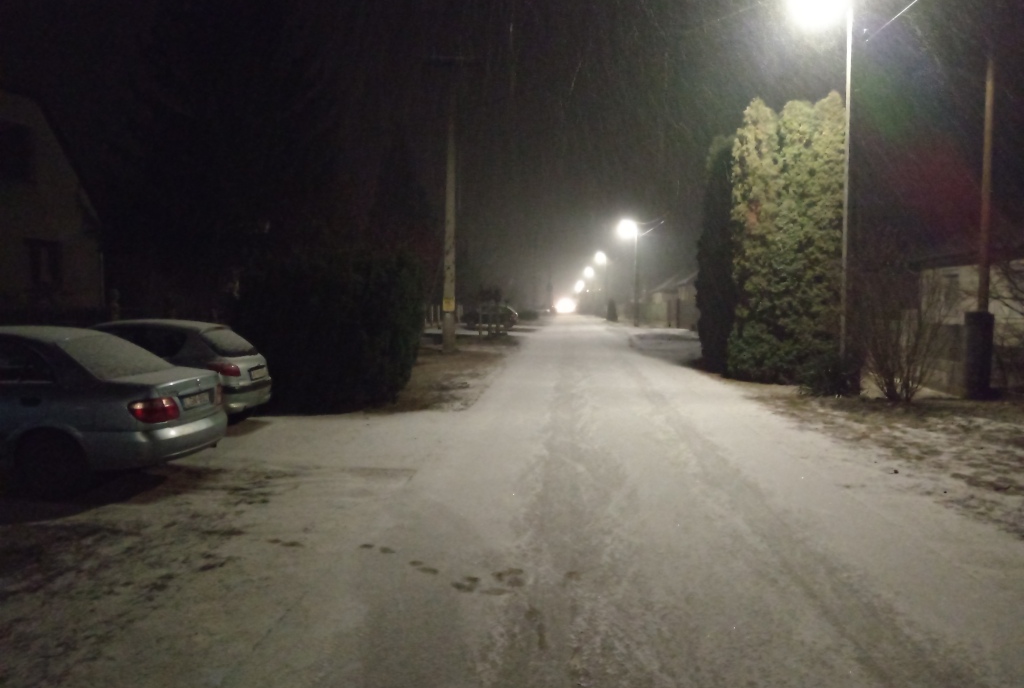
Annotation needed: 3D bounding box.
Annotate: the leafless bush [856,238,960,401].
[{"bbox_3d":[6.759,-0.374,13.685,1.700,2.720,1.550,0,3,4],"label":"leafless bush"}]

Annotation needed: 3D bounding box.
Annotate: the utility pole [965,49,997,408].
[{"bbox_3d":[8.184,-1.998,13.907,0.460,5.950,0.450,0,3,4],"label":"utility pole"}]

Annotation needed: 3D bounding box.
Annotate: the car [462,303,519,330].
[{"bbox_3d":[-1.506,-1.846,55.962,4.000,1.570,1.700,0,3,4],"label":"car"}]

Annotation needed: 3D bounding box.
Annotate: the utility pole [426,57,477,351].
[{"bbox_3d":[-2.150,-4.856,28.154,1.750,10.250,0.420,0,3,4],"label":"utility pole"}]

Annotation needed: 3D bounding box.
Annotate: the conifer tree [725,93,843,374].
[{"bbox_3d":[5.998,-2.298,17.451,2.450,6.200,2.300,0,3,4],"label":"conifer tree"}]

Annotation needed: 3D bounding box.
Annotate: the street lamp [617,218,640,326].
[{"bbox_3d":[9.111,-5.301,61.308,1.100,8.000,0.350,0,3,4],"label":"street lamp"}]

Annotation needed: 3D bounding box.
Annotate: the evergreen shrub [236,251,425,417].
[{"bbox_3d":[-2.937,-0.257,13.140,2.850,2.500,2.400,0,3,4],"label":"evergreen shrub"}]

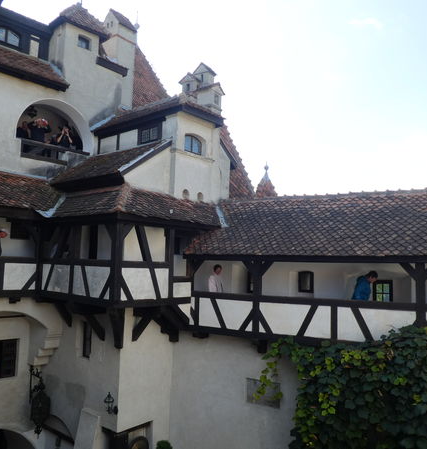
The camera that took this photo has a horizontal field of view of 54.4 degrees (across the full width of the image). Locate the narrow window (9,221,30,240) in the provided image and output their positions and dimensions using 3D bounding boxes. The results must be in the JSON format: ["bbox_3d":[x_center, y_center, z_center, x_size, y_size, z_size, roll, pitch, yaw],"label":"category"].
[{"bbox_3d":[-6.198,0.170,13.293,0.150,0.622,0.632,-4,-8,45],"label":"narrow window"}]

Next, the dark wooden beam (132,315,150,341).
[{"bbox_3d":[-1.742,2.497,10.024,0.160,0.758,0.160,8,32,-47],"label":"dark wooden beam"}]

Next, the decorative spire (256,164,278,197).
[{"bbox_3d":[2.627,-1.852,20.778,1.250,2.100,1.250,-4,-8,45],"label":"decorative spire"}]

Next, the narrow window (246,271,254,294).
[{"bbox_3d":[1.158,1.660,12.065,0.407,0.642,0.120,-1,-7,26],"label":"narrow window"}]

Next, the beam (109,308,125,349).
[{"bbox_3d":[-2.381,2.566,10.246,0.300,1.075,0.700,2,-6,-4],"label":"beam"}]

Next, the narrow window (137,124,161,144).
[{"bbox_3d":[-1.898,-2.623,12.218,0.999,0.490,0.120,-3,-8,38],"label":"narrow window"}]

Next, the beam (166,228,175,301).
[{"bbox_3d":[-1.110,0.966,10.481,0.150,1.802,0.170,-4,-8,42],"label":"beam"}]

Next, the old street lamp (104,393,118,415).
[{"bbox_3d":[-2.328,4.087,9.465,0.210,0.474,0.310,-4,-8,40],"label":"old street lamp"}]

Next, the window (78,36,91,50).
[{"bbox_3d":[-4.764,-6.629,15.249,0.170,0.431,0.463,-4,-8,45],"label":"window"}]

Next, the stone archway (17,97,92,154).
[{"bbox_3d":[-5.594,-3.410,14.554,0.700,1.730,2.660,-4,-8,45],"label":"stone archway"}]

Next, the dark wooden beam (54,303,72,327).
[{"bbox_3d":[-4.173,2.528,11.578,0.200,0.720,0.600,-3,-7,36],"label":"dark wooden beam"}]

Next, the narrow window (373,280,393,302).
[{"bbox_3d":[4.295,1.735,10.524,0.468,0.627,0.120,-1,-7,26],"label":"narrow window"}]

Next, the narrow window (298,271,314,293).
[{"bbox_3d":[2.545,1.582,11.397,0.440,0.590,0.120,-1,-7,26],"label":"narrow window"}]

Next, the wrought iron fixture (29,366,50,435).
[{"bbox_3d":[-5.419,5.488,12.910,0.980,2.050,0.500,-4,-8,45],"label":"wrought iron fixture"}]

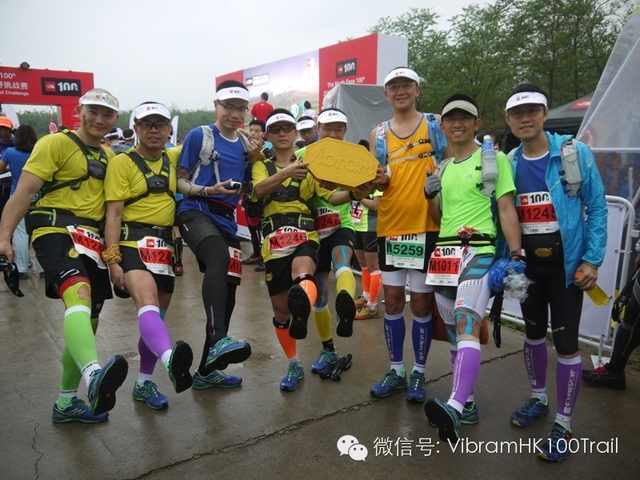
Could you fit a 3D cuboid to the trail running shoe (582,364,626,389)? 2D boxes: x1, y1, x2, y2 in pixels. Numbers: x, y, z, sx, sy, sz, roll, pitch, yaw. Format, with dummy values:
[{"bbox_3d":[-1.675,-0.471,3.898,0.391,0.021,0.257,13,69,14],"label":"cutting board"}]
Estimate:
[{"bbox_3d":[1.762,0.845,3.230,0.285,0.115,0.105,1,10,7],"label":"trail running shoe"}]

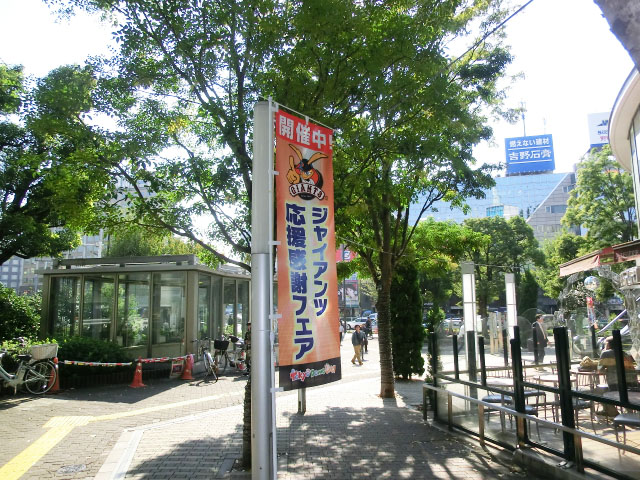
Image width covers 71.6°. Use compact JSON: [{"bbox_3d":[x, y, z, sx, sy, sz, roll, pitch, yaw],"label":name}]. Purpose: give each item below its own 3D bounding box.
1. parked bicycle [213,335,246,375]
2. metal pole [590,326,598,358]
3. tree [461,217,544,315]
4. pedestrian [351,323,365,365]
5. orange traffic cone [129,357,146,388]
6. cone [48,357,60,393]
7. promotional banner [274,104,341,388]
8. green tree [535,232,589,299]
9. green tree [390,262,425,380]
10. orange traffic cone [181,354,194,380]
[{"bbox_3d":[-2.547,3.239,12.700,0.550,1.030,1.680,-3,-8,11],"label":"parked bicycle"},{"bbox_3d":[5.373,1.993,8.700,0.090,0.643,0.090,-1,-8,0],"label":"metal pole"},{"bbox_3d":[11.264,2.382,28.000,5.600,7.872,5.400,-1,-8,0],"label":"tree"},{"bbox_3d":[1.632,4.576,19.313,0.500,1.680,0.450,4,-10,-30],"label":"pedestrian"},{"bbox_3d":[-4.234,3.073,10.350,0.380,0.700,0.380,-1,-8,0],"label":"orange traffic cone"},{"bbox_3d":[-5.375,2.734,9.000,0.370,0.700,0.370,-1,-8,0],"label":"cone"},{"bbox_3d":[-0.070,0.048,3.010,0.040,1.800,0.590,-9,-11,42],"label":"promotional banner"},{"bbox_3d":[17.961,3.281,33.000,4.300,7.778,4.300,-1,-8,0],"label":"green tree"},{"bbox_3d":[2.524,2.312,12.800,0.930,3.337,0.930,-1,-8,0],"label":"green tree"},{"bbox_3d":[-3.704,3.565,12.450,0.370,0.700,0.370,-1,-8,0],"label":"orange traffic cone"}]

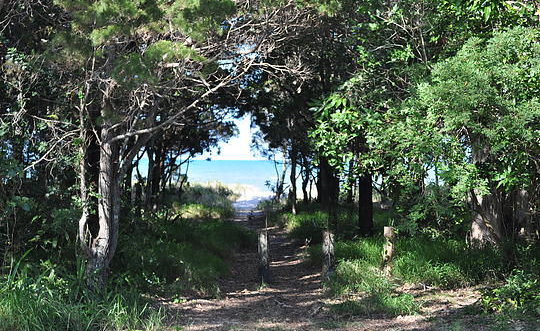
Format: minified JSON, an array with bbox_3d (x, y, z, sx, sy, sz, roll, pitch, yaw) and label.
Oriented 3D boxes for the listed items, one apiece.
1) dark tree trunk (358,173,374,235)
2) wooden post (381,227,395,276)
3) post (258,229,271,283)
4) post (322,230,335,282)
[{"bbox_3d":[2.003,0.804,28.000,0.291,1.318,0.291,0,0,0],"label":"dark tree trunk"},{"bbox_3d":[1.655,1.215,19.000,0.148,0.697,0.148,0,0,0],"label":"wooden post"},{"bbox_3d":[-0.075,1.235,18.300,0.142,0.733,0.142,0,0,0],"label":"post"},{"bbox_3d":[0.802,1.245,18.500,0.151,0.693,0.151,0,0,0],"label":"post"}]

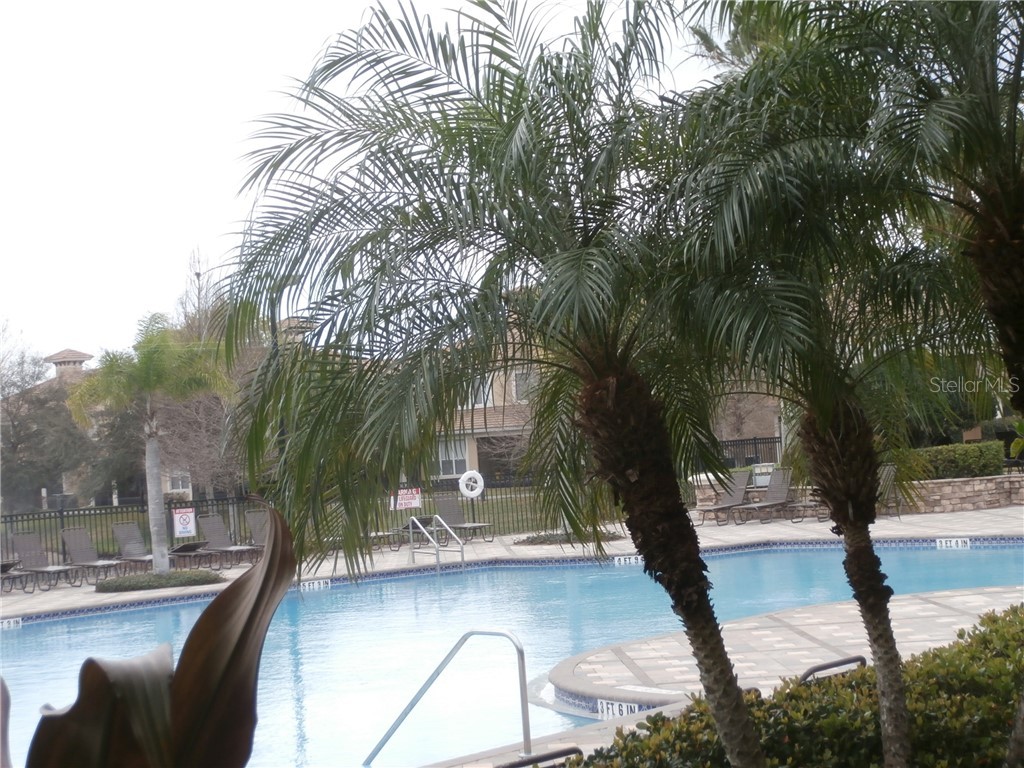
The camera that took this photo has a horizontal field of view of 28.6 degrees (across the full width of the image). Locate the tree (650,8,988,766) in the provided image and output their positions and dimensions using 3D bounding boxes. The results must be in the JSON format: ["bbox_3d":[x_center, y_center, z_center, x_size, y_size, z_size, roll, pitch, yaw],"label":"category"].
[{"bbox_3d":[1.258,0.158,8.100,1.550,3.300,1.550,-3,-1,0],"label":"tree"}]

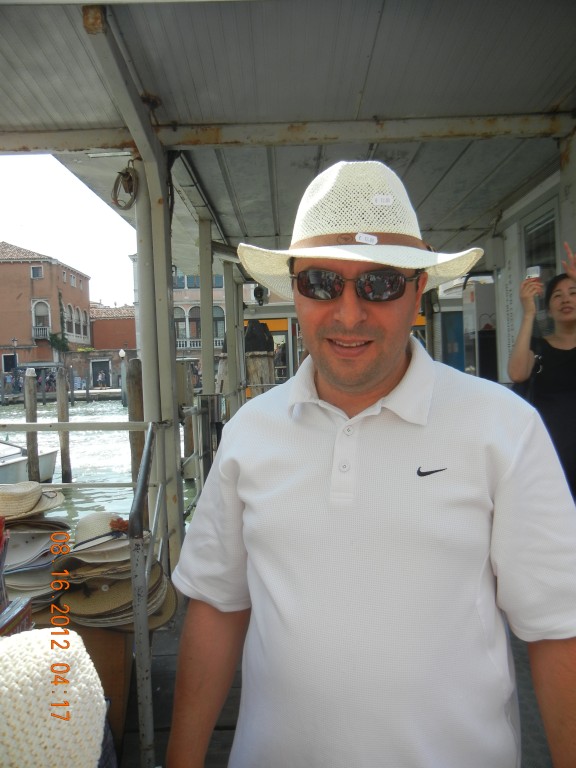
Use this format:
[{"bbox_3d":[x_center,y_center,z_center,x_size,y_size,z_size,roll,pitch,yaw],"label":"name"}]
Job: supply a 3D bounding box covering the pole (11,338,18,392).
[{"bbox_3d":[-23.422,-1.584,57.000,0.500,4.600,0.500,-1,1,0],"label":"pole"}]

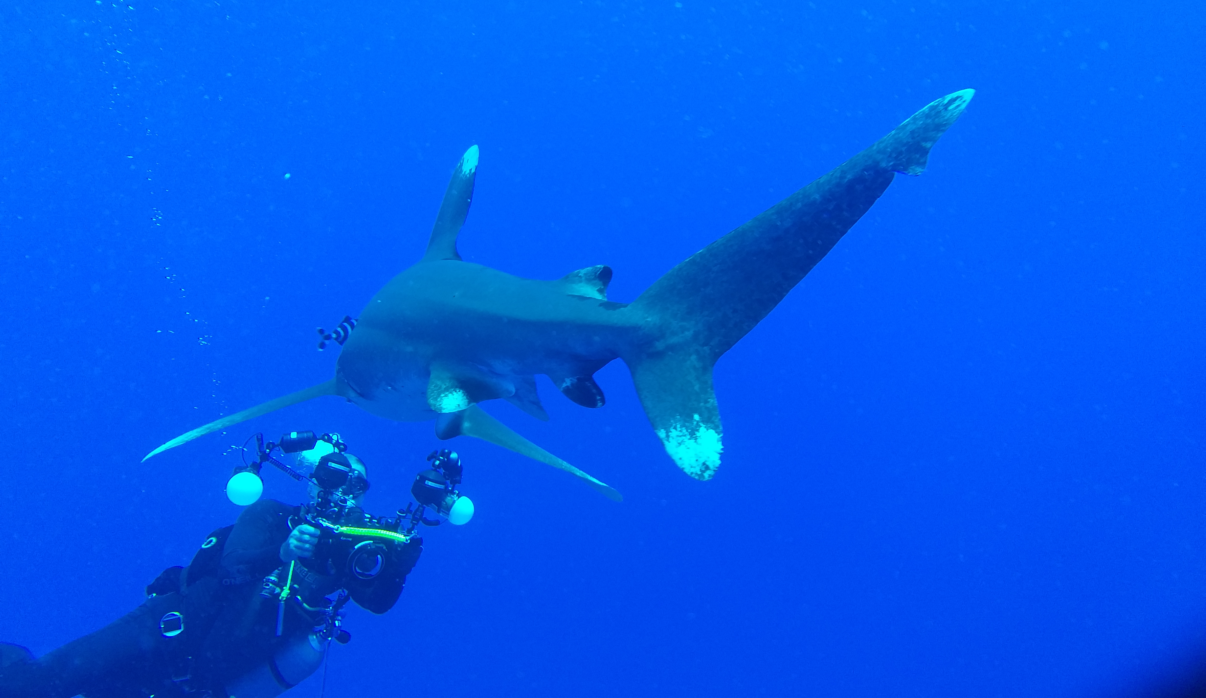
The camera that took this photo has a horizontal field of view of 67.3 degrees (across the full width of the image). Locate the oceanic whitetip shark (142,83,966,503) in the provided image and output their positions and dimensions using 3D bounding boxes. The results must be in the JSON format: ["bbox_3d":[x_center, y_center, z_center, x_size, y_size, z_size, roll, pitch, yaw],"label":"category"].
[{"bbox_3d":[-0.285,-0.080,2.040,1.170,0.820,2.220,8,-6,-30],"label":"oceanic whitetip shark"}]

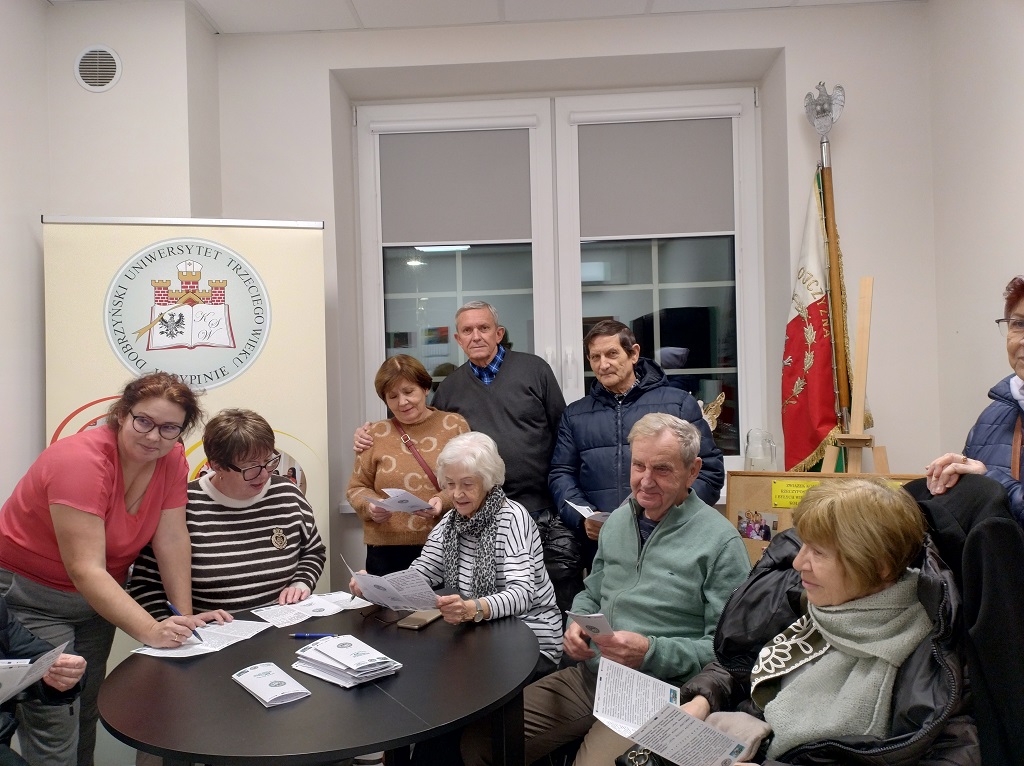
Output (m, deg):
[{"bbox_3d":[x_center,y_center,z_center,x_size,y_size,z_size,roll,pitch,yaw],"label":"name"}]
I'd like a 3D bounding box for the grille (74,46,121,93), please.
[{"bbox_3d":[-1.585,-1.201,2.828,0.183,0.183,0.020,-1,0,3],"label":"grille"}]

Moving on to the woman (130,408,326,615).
[{"bbox_3d":[-0.810,0.748,2.160,0.560,1.344,0.700,-2,0,-21],"label":"woman"}]

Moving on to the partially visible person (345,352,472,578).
[{"bbox_3d":[-0.346,0.656,2.470,0.430,1.500,0.380,-2,0,-5],"label":"partially visible person"}]

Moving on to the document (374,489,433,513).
[{"bbox_3d":[-0.353,0.379,2.360,0.190,0.060,0.210,-26,-24,19],"label":"document"}]

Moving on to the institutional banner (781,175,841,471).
[{"bbox_3d":[1.134,-0.211,2.760,0.250,1.160,0.160,-3,-4,17],"label":"institutional banner"}]

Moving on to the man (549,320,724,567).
[{"bbox_3d":[0.447,0.592,2.570,0.580,1.640,0.420,-1,1,20],"label":"man"}]

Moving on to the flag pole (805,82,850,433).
[{"bbox_3d":[1.245,0.119,2.750,0.150,2.500,0.070,-3,-4,12],"label":"flag pole"}]

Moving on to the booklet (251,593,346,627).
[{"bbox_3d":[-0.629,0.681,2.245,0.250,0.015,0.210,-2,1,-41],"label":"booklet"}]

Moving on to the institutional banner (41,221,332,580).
[{"bbox_3d":[-1.210,0.412,2.765,0.995,2.030,0.080,-2,0,-10],"label":"institutional banner"}]

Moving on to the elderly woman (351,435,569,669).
[{"bbox_3d":[-0.130,0.795,2.280,0.530,1.280,0.660,-1,1,38],"label":"elderly woman"}]

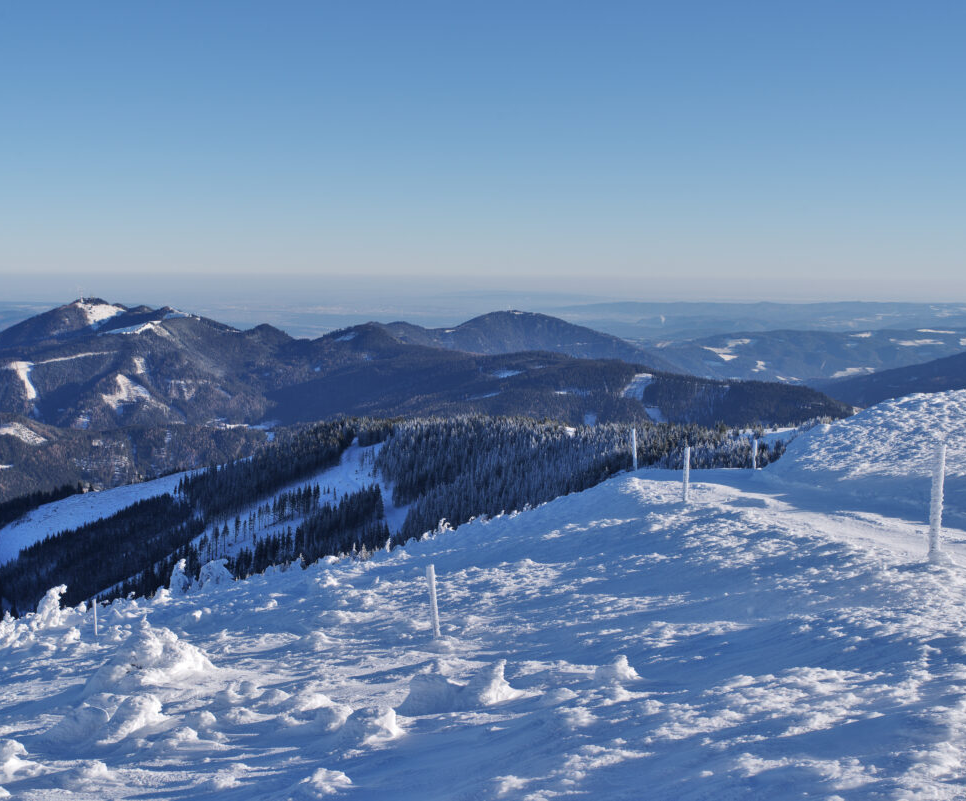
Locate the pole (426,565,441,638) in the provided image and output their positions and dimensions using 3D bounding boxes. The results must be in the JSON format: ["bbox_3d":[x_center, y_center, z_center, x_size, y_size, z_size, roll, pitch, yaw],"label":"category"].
[{"bbox_3d":[-1.214,4.991,37.310,0.199,1.850,0.199,-5,6,-3],"label":"pole"}]

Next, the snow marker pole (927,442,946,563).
[{"bbox_3d":[7.301,1.634,24.105,0.193,1.920,0.193,3,6,17],"label":"snow marker pole"}]

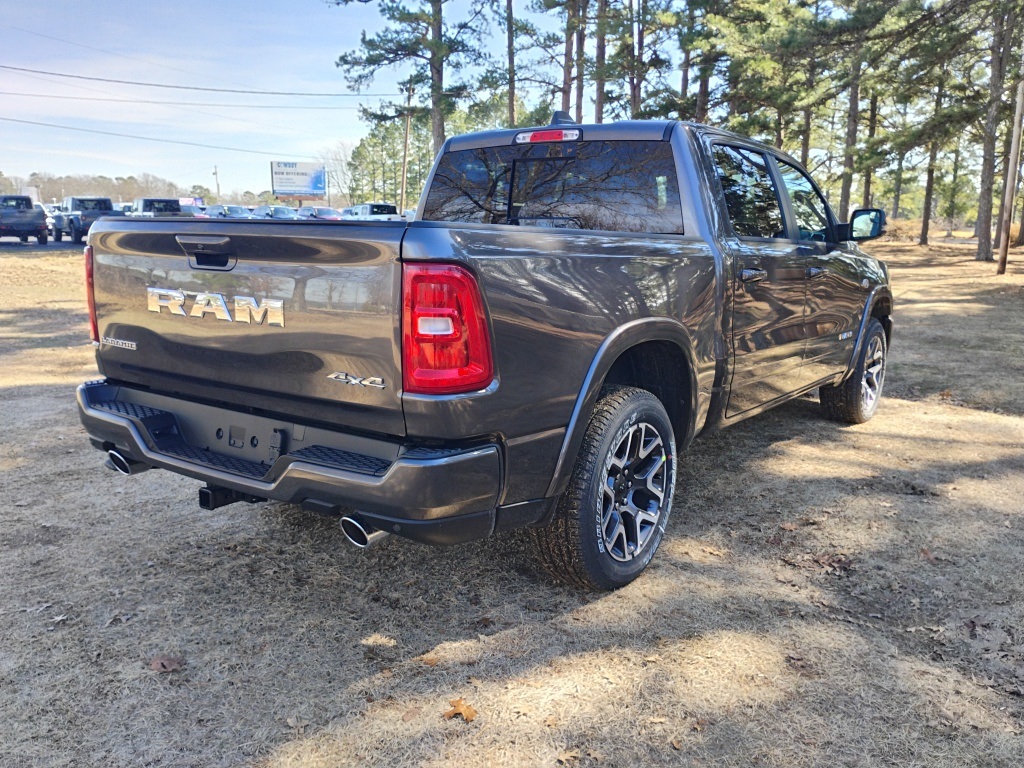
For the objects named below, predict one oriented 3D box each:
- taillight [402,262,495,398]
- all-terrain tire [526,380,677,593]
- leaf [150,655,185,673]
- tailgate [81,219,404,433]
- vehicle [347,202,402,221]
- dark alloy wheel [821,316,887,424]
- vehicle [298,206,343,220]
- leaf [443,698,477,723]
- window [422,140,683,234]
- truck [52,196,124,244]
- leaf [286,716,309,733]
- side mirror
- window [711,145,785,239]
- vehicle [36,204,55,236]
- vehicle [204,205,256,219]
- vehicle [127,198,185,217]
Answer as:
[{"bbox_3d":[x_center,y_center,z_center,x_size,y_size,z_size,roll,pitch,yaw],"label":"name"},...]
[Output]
[{"bbox_3d":[-0.179,-0.155,2.312,0.165,0.365,0.210,8,13,36],"label":"taillight"},{"bbox_3d":[0.389,0.401,3.288,0.280,0.800,0.800,8,13,36],"label":"all-terrain tire"},{"bbox_3d":[-1.114,0.893,2.670,0.117,0.022,0.090,0,10,0],"label":"leaf"},{"bbox_3d":[-0.952,-0.240,2.760,1.630,0.610,0.110,8,12,35],"label":"tailgate"},{"bbox_3d":[-7.080,-8.337,43.000,1.880,1.860,5.500,-8,14,-38],"label":"vehicle"},{"bbox_3d":[2.574,-0.102,6.197,0.280,0.800,0.800,8,13,36],"label":"dark alloy wheel"},{"bbox_3d":[-11.681,-9.930,50.000,1.850,1.550,4.600,-9,14,-40],"label":"vehicle"},{"bbox_3d":[-0.153,0.942,2.417,0.100,0.030,0.095,0,10,0],"label":"leaf"},{"bbox_3d":[0.143,-0.973,4.143,1.560,0.450,0.060,8,2,35],"label":"window"},{"bbox_3d":[-17.790,-6.860,34.800,1.880,1.860,5.500,-8,14,-38],"label":"truck"},{"bbox_3d":[-0.602,0.956,2.325,0.065,0.015,0.080,1,11,0],"label":"leaf"},{"bbox_3d":[2.119,-0.949,4.950,0.210,0.185,0.140,8,13,36],"label":"side mirror"},{"bbox_3d":[1.206,-0.961,4.169,0.040,0.470,0.770,-17,-2,37],"label":"window"},{"bbox_3d":[-24.618,-8.326,42.000,1.870,1.630,4.600,-10,15,-42],"label":"vehicle"},{"bbox_3d":[-14.862,-8.598,43.500,1.880,1.660,4.600,-7,13,-34],"label":"vehicle"},{"bbox_3d":[-15.310,-7.007,35.850,1.880,1.860,5.500,-8,14,-36],"label":"vehicle"}]

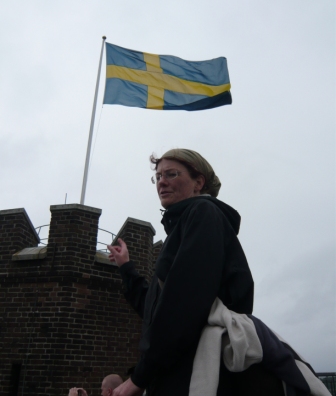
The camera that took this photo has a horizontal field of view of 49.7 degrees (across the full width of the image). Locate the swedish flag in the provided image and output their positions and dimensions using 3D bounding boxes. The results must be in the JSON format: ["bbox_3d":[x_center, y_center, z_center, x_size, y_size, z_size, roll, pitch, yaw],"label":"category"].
[{"bbox_3d":[-0.074,-4.623,13.742,4.800,3.300,0.550,2,-26,-3],"label":"swedish flag"}]

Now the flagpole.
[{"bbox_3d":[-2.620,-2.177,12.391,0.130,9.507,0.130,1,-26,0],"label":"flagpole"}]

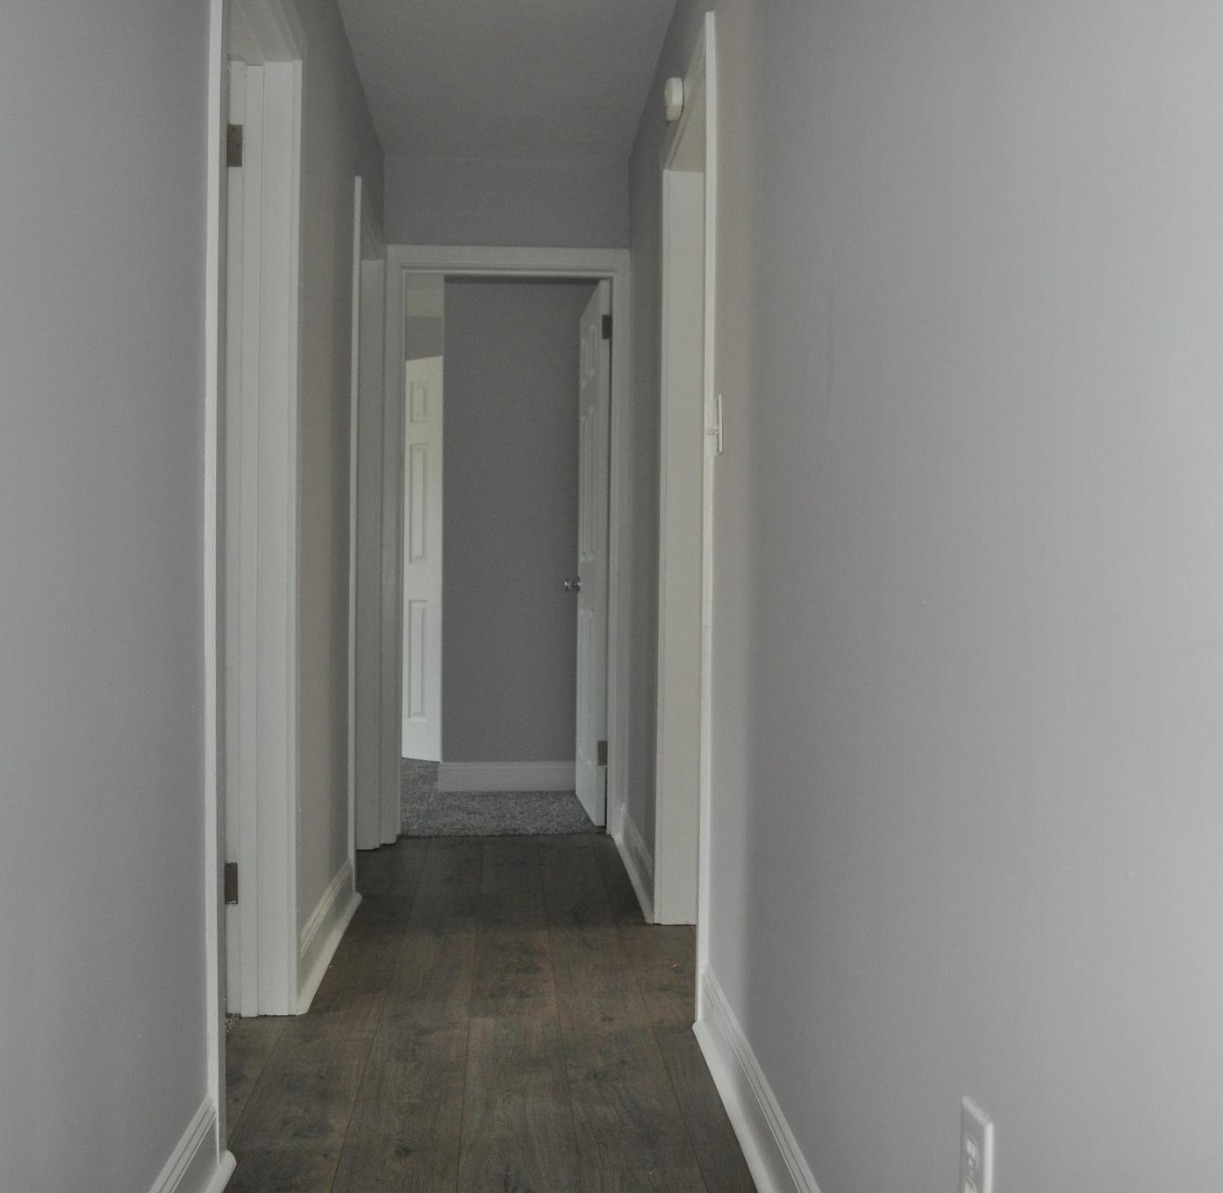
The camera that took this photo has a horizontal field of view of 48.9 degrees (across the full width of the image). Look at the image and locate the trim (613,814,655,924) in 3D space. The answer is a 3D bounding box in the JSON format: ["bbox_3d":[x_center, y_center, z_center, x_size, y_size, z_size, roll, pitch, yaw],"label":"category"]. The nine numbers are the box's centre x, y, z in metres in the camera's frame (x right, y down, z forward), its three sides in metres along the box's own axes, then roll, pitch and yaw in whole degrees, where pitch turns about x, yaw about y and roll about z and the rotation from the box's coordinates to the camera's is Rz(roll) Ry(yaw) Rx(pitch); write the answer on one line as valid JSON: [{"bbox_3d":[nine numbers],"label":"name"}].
[{"bbox_3d":[0.067,0.810,4.279,0.038,0.135,1.240,0,1,-4],"label":"trim"}]

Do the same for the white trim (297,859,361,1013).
[{"bbox_3d":[-0.709,0.815,3.411,0.043,0.133,1.070,0,1,-4],"label":"white trim"}]

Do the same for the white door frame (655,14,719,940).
[{"bbox_3d":[0.225,-0.161,3.238,0.141,2.105,0.895,0,1,-4],"label":"white door frame"}]

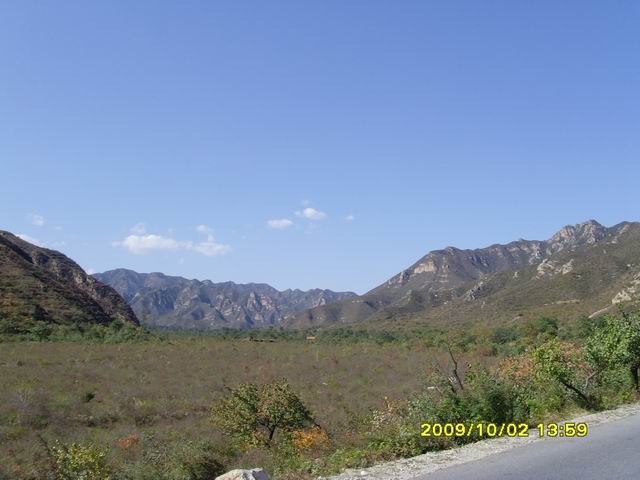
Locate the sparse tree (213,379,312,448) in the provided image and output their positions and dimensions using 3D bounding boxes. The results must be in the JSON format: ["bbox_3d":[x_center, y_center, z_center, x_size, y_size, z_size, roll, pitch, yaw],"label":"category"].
[{"bbox_3d":[-1.332,4.090,17.000,2.350,1.500,2.100,0,-7,0],"label":"sparse tree"}]

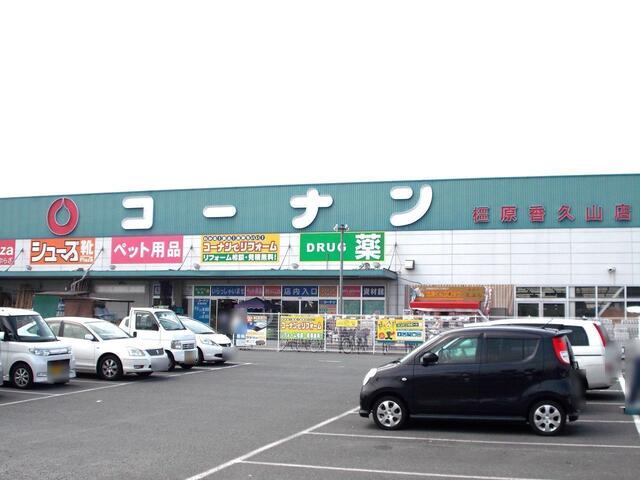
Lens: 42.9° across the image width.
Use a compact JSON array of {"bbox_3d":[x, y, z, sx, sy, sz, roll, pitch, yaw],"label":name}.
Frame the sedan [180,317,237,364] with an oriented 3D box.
[{"bbox_3d":[-4.557,3.211,26.527,3.950,1.525,1.695,-1,-5,20],"label":"sedan"}]

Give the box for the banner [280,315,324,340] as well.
[{"bbox_3d":[-0.701,3.537,32.790,1.858,0.998,0.040,-1,-5,17],"label":"banner"}]

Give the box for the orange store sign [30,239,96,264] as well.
[{"bbox_3d":[-14.444,0.672,45.638,4.275,1.496,0.100,-1,-5,18],"label":"orange store sign"}]

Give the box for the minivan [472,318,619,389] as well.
[{"bbox_3d":[3.877,2.463,17.218,4.600,1.630,1.720,-1,-5,19],"label":"minivan"}]

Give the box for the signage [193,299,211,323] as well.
[{"bbox_3d":[-7.496,4.605,51.743,1.106,1.723,0.040,-1,-5,17],"label":"signage"}]

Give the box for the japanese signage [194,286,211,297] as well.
[{"bbox_3d":[-7.489,3.267,51.850,1.115,0.643,0.040,-1,-5,17],"label":"japanese signage"}]

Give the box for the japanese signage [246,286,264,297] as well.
[{"bbox_3d":[-4.050,3.201,50.803,1.158,0.630,0.040,-1,-5,17],"label":"japanese signage"}]

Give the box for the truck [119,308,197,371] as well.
[{"bbox_3d":[-5.233,2.799,23.616,3.395,1.770,1.475,-1,-5,19],"label":"truck"}]

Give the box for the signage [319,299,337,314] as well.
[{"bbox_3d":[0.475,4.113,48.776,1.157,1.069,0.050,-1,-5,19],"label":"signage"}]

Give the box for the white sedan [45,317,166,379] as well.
[{"bbox_3d":[-6.104,2.798,21.091,4.600,1.470,1.695,-1,-5,19],"label":"white sedan"}]

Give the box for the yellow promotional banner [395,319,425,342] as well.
[{"bbox_3d":[3.491,3.523,31.463,1.127,0.838,0.050,-1,-5,18],"label":"yellow promotional banner"}]

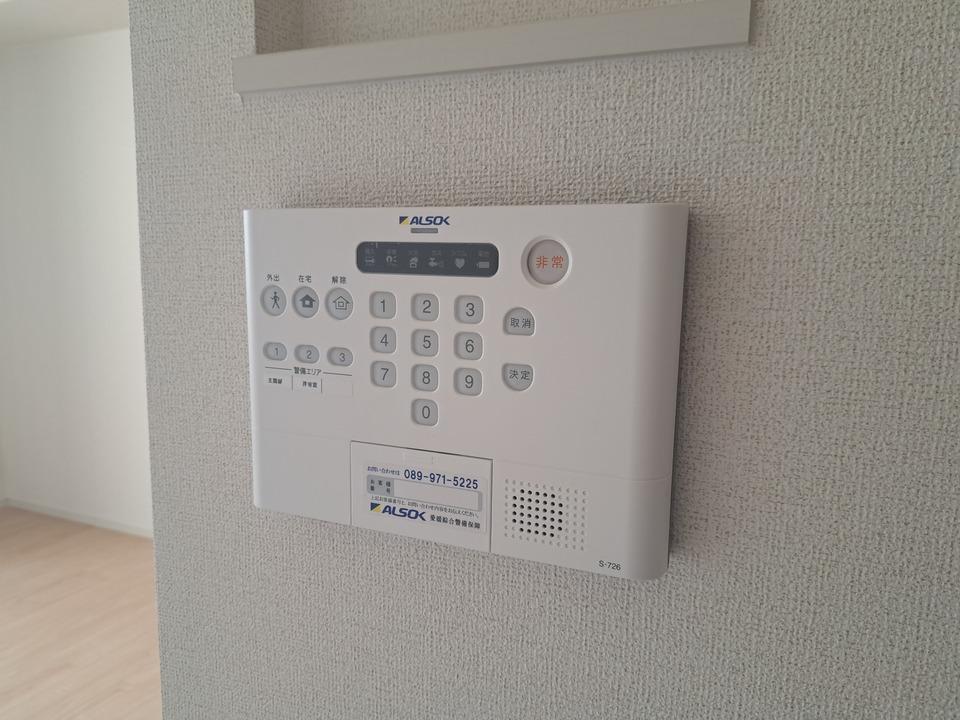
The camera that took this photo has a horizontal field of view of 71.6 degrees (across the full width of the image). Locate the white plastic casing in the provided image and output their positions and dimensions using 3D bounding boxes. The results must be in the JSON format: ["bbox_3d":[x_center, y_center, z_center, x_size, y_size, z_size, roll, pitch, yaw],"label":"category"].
[{"bbox_3d":[-0.017,0.006,0.291,0.197,0.141,0.030,5,9,22],"label":"white plastic casing"}]

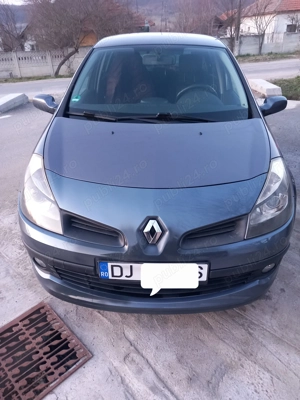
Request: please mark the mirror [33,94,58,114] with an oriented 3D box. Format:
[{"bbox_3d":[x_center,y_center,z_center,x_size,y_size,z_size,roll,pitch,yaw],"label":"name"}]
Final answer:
[{"bbox_3d":[-0.842,-0.761,2.520,0.220,0.145,0.150,1,27,2],"label":"mirror"}]

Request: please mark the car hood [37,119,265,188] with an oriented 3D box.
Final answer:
[{"bbox_3d":[0.037,-0.307,1.850,1.420,0.220,0.730,1,27,2],"label":"car hood"}]

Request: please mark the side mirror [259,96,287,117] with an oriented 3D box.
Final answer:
[{"bbox_3d":[0.968,-0.730,2.461,0.220,0.145,0.150,1,27,2],"label":"side mirror"}]

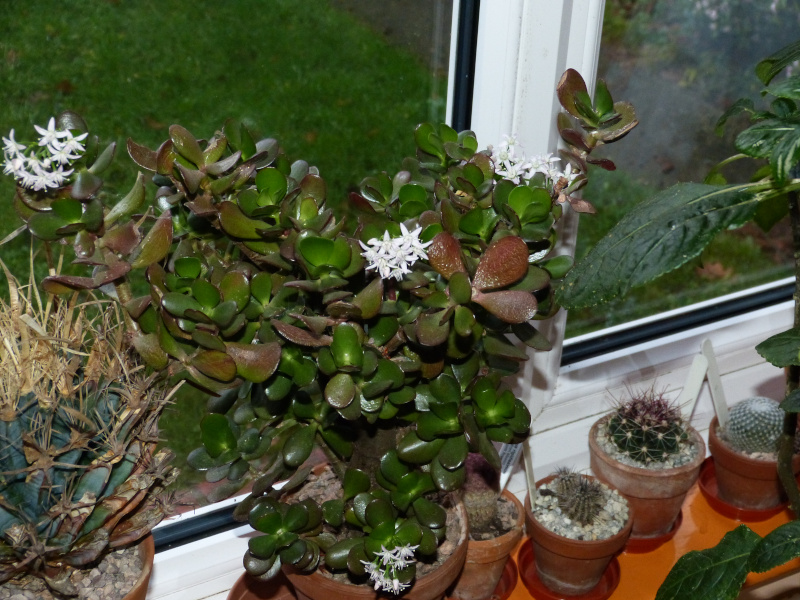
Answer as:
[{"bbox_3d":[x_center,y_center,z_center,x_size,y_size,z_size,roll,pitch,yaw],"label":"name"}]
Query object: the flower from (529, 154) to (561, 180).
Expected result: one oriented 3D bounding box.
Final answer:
[{"bbox_3d":[0.096,-0.088,0.950,0.021,0.016,0.017,6,30,5],"label":"flower"}]

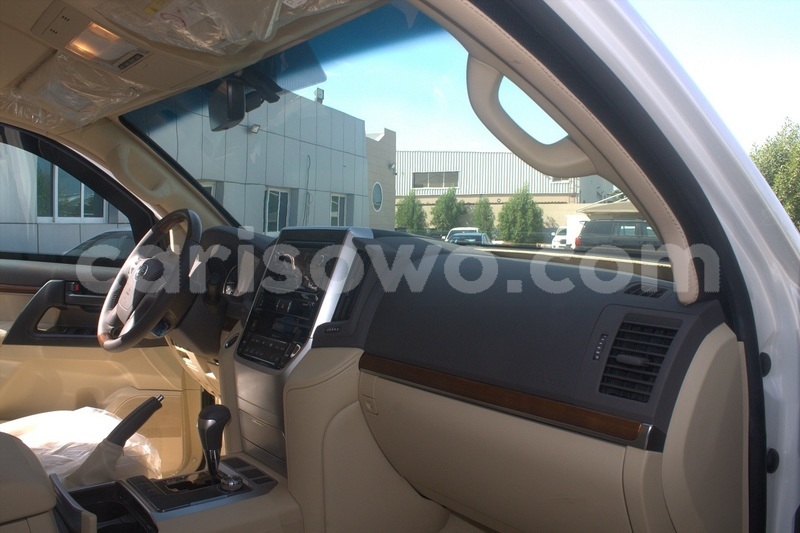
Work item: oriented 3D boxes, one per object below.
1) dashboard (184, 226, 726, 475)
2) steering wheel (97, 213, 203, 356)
[{"bbox_3d":[-0.084,0.127,1.422,0.510,0.440,1.500,-3,5,-42],"label":"dashboard"},{"bbox_3d":[-0.597,0.035,1.512,0.385,0.385,0.110,4,-25,49],"label":"steering wheel"}]

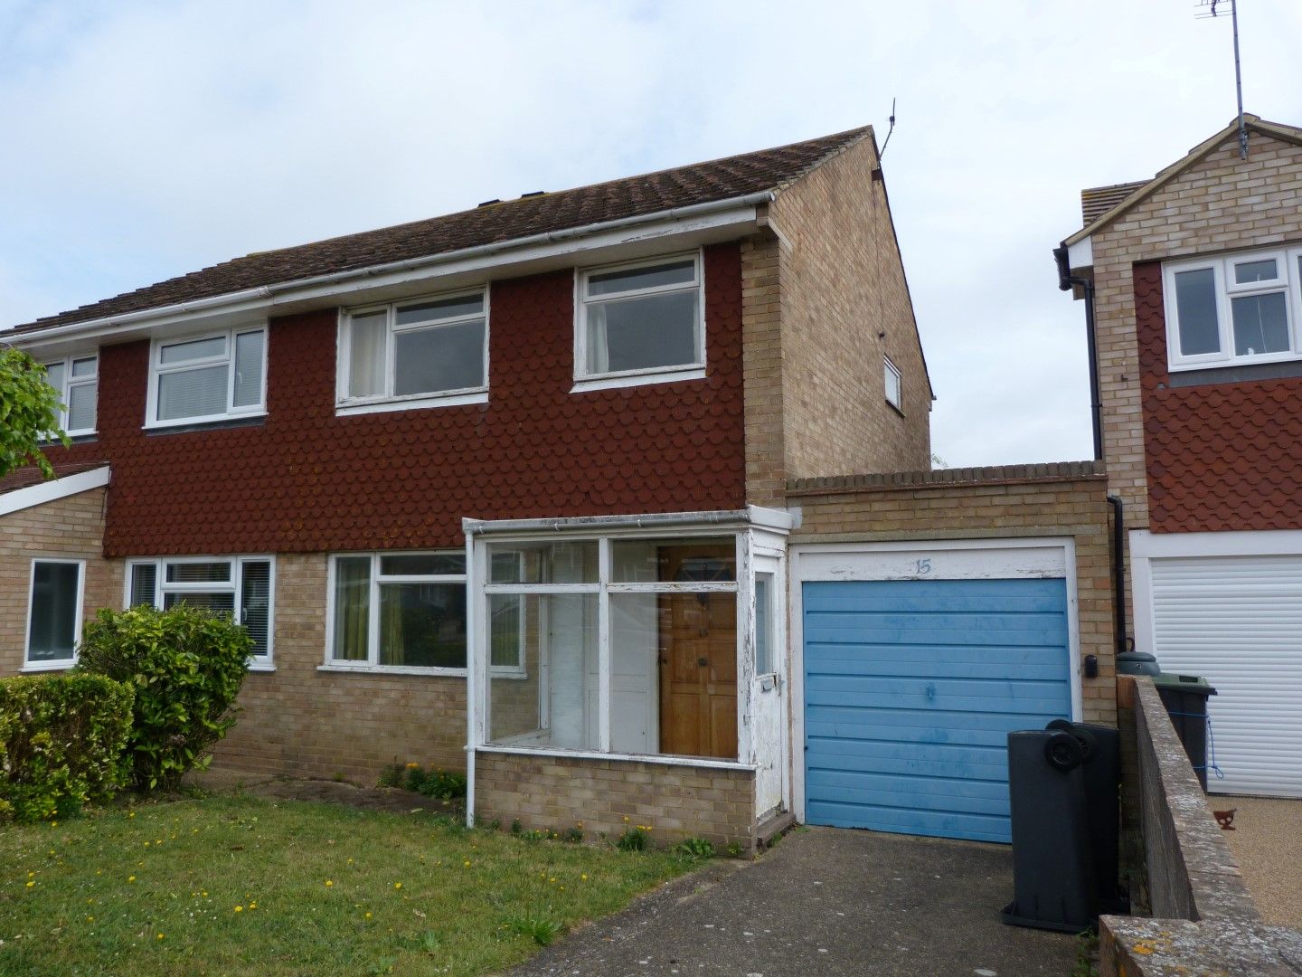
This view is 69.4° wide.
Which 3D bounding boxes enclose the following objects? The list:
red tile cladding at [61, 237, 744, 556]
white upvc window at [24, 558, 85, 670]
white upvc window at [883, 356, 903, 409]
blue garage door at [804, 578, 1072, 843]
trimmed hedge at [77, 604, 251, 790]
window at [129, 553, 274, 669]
[{"bbox_3d":[-3.538,-0.616,9.821,9.465,2.549,0.120,-3,-7,24],"label":"red tile cladding"},{"bbox_3d":[-6.623,1.380,10.441,0.100,1.177,0.658,-3,-7,24],"label":"white upvc window"},{"bbox_3d":[3.313,-1.420,12.914,0.100,0.628,1.316,-3,-7,24],"label":"white upvc window"},{"bbox_3d":[2.131,1.654,7.125,1.984,1.910,0.080,-3,-7,24],"label":"blue garage door"},{"bbox_3d":[-4.754,2.042,9.214,1.400,1.790,1.200,-3,-7,24],"label":"trimmed hedge"},{"bbox_3d":[-4.983,1.351,10.304,2.314,1.177,0.110,-3,-7,24],"label":"window"}]

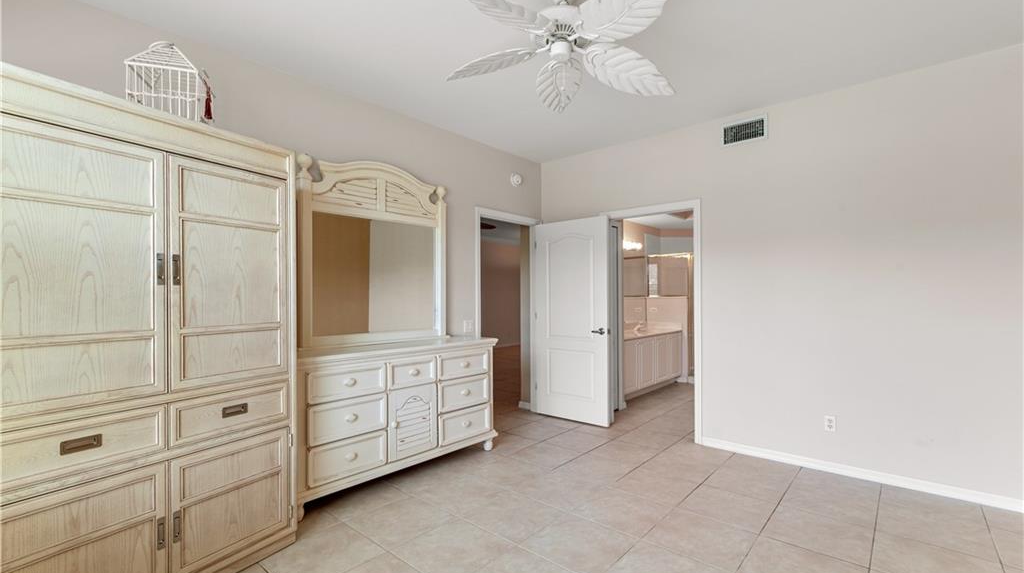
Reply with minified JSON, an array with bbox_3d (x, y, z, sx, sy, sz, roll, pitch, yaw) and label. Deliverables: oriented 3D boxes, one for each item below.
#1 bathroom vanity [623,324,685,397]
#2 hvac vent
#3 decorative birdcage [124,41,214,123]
[{"bbox_3d":[1.656,1.002,5.687,0.550,0.790,1.820,-2,-2,43],"label":"bathroom vanity"},{"bbox_3d":[1.873,-1.256,3.442,0.335,0.191,0.025,-2,-2,43],"label":"hvac vent"},{"bbox_3d":[-1.694,-0.969,2.135,0.272,0.475,0.272,0,-1,-20],"label":"decorative birdcage"}]

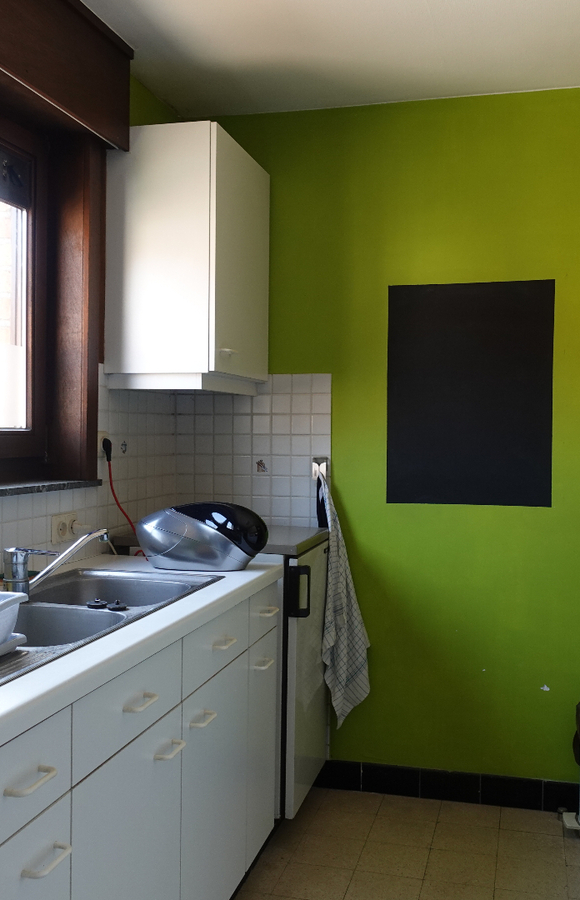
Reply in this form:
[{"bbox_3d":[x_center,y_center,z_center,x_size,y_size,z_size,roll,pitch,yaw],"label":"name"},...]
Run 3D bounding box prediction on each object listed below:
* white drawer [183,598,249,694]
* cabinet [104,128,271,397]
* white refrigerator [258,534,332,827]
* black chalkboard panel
[{"bbox_3d":[-0.379,0.461,2.207,0.463,0.134,0.509,1,1,14],"label":"white drawer"},{"bbox_3d":[-0.324,-0.594,3.026,0.356,0.809,0.607,1,1,14],"label":"cabinet"},{"bbox_3d":[-0.214,0.706,3.066,0.604,0.855,0.507,1,1,14],"label":"white refrigerator"},{"bbox_3d":[0.618,-0.193,3.109,0.561,0.768,0.010,1,1,14],"label":"black chalkboard panel"}]

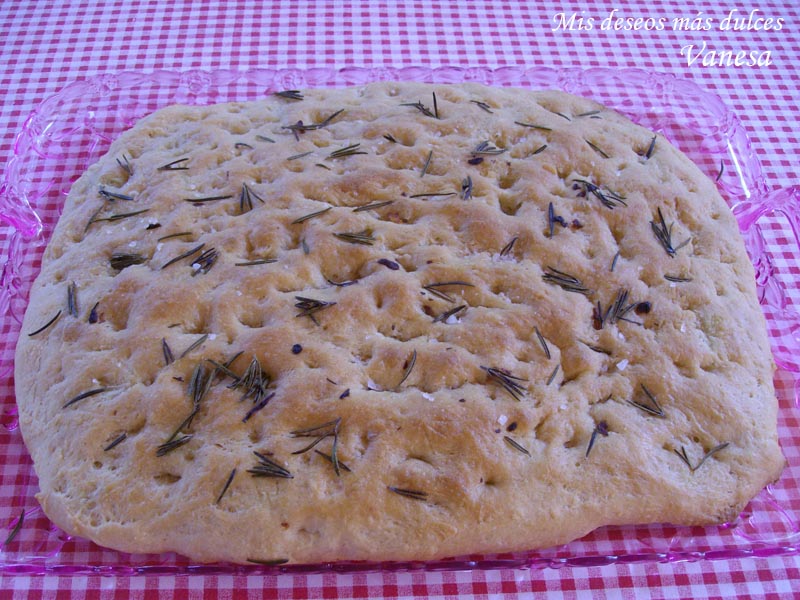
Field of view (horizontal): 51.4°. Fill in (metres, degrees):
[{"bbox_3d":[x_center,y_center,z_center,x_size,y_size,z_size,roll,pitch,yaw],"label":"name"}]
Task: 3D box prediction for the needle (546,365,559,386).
[{"bbox_3d":[0.065,0.032,0.352,0.002,0.002,0.013,25,57,17],"label":"needle"}]

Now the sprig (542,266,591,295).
[{"bbox_3d":[0.083,-0.009,0.410,0.025,0.005,0.009,25,56,16],"label":"sprig"}]

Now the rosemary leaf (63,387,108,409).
[{"bbox_3d":[-0.141,0.043,0.373,0.021,0.003,0.003,-25,58,-19],"label":"rosemary leaf"}]

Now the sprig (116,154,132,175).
[{"bbox_3d":[-0.152,-0.075,0.464,0.006,0.004,0.018,-33,61,-24],"label":"sprig"}]

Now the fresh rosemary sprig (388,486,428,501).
[{"bbox_3d":[0.003,0.072,0.311,0.016,0.003,0.003,13,54,7],"label":"fresh rosemary sprig"}]

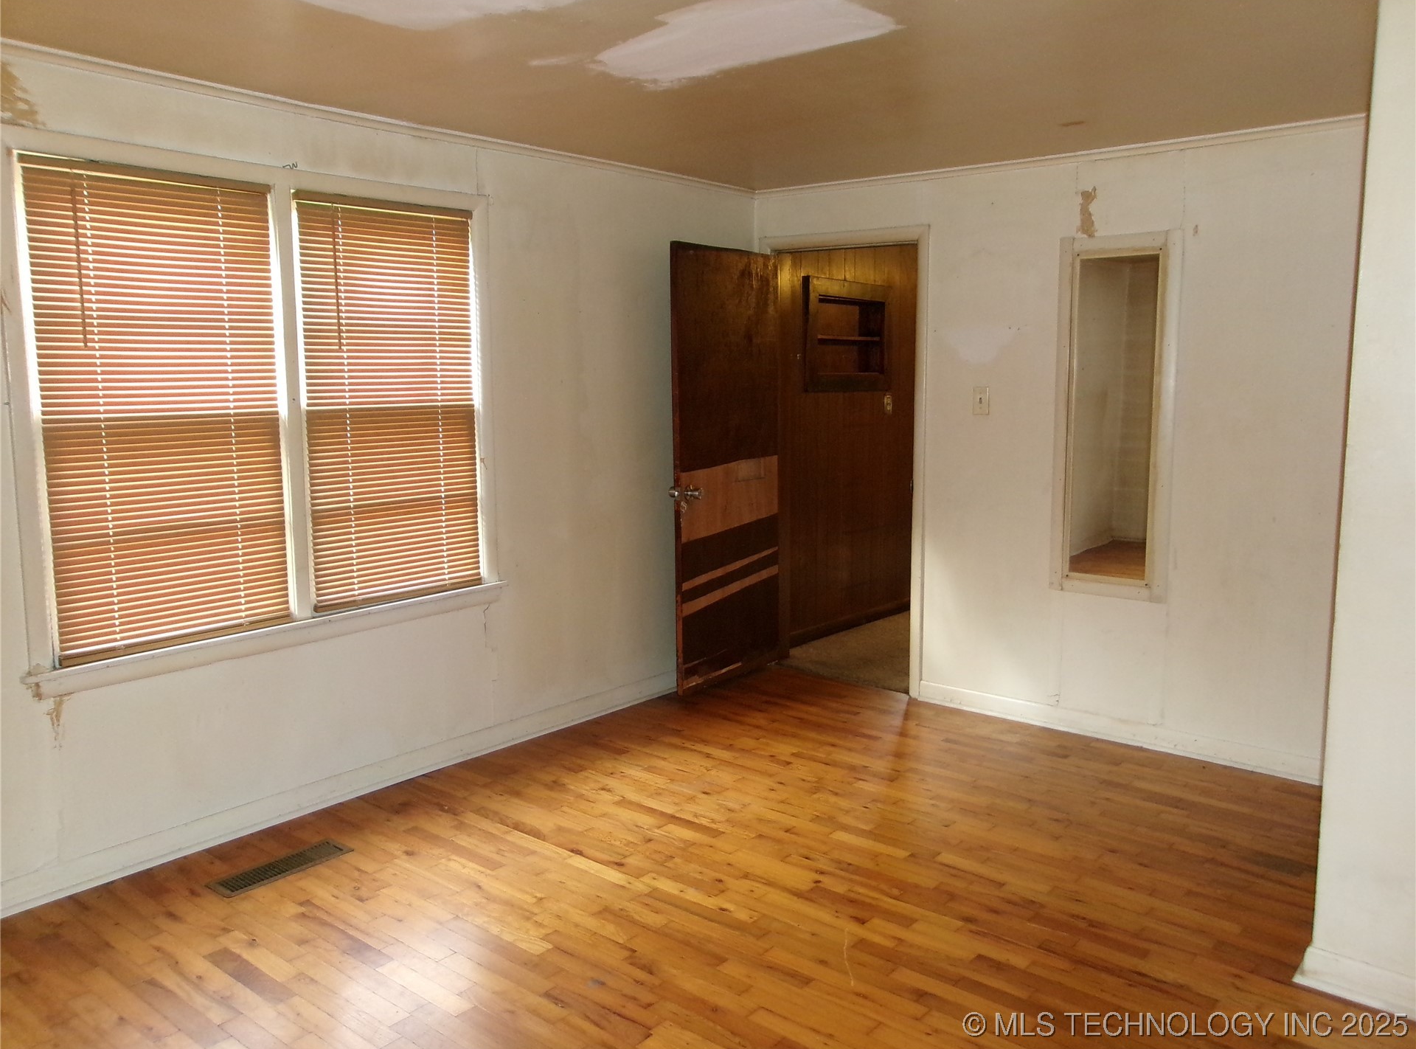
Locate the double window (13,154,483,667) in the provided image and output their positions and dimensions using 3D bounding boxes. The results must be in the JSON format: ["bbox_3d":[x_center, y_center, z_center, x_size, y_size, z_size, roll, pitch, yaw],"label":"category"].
[{"bbox_3d":[-1.351,-0.373,3.543,0.100,1.378,1.498,6,10,40],"label":"double window"}]

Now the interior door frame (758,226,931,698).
[{"bbox_3d":[0.632,-0.288,5.135,0.909,2.079,0.140,6,10,40],"label":"interior door frame"}]

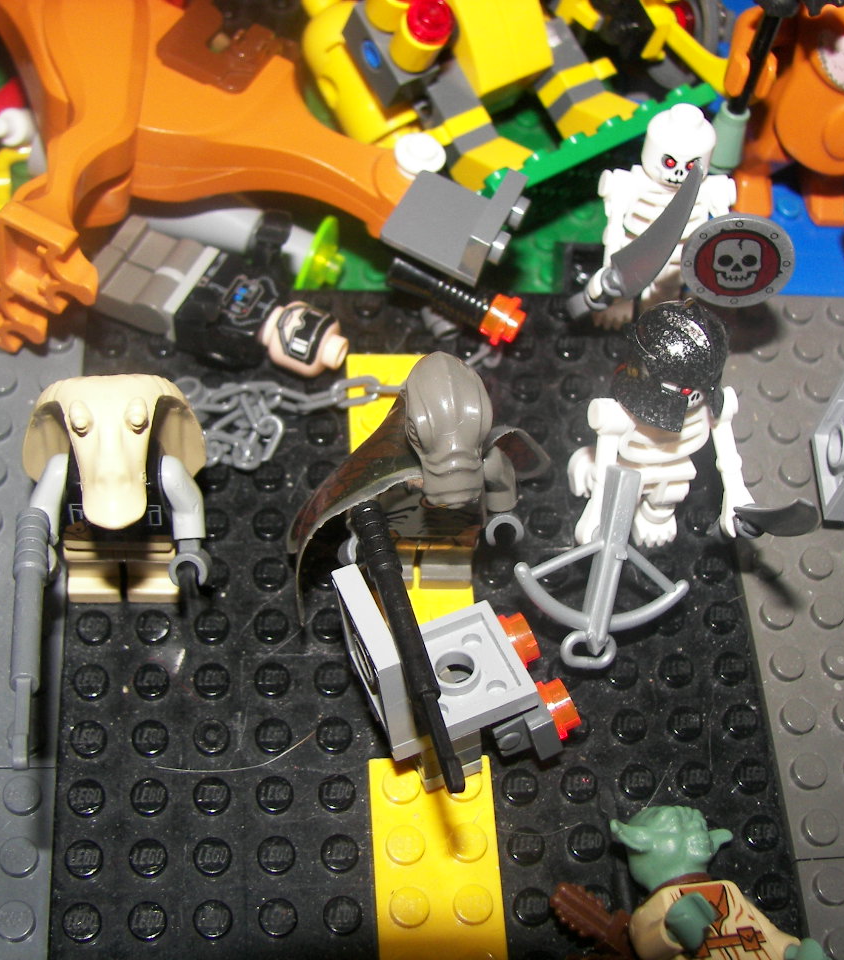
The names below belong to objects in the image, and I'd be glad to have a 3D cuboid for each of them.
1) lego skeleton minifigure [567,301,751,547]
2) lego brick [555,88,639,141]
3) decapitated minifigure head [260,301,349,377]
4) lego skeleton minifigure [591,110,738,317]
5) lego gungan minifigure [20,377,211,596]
[{"bbox_3d":[0.032,-0.004,0.179,0.025,0.043,0.018,-4,60,-10],"label":"lego skeleton minifigure"},{"bbox_3d":[0.032,-0.065,0.240,0.008,0.016,0.010,-29,91,-17],"label":"lego brick"},{"bbox_3d":[-0.018,-0.021,0.200,0.011,0.010,0.010,22,59,6],"label":"decapitated minifigure head"},{"bbox_3d":[0.036,-0.038,0.201,0.022,0.041,0.015,-2,59,-8],"label":"lego skeleton minifigure"},{"bbox_3d":[-0.038,0.004,0.166,0.024,0.042,0.017,0,59,-7],"label":"lego gungan minifigure"}]

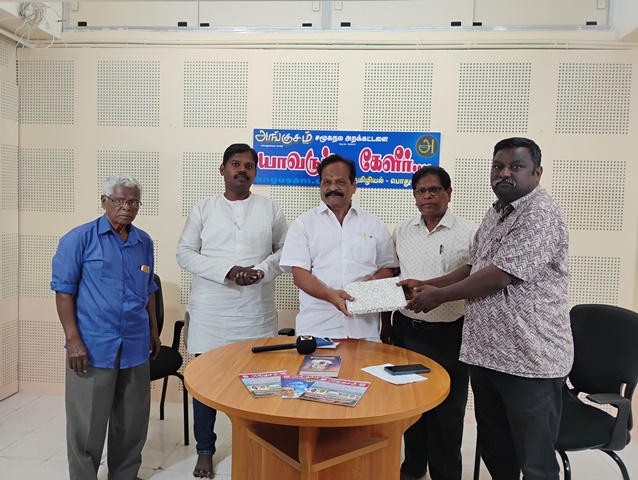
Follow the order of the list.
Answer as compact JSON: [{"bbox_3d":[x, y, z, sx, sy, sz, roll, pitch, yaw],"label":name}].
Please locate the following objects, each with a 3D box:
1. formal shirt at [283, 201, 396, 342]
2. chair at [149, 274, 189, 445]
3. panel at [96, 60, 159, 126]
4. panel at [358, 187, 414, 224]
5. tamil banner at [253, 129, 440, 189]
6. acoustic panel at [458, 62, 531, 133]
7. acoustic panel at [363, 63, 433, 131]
[{"bbox_3d":[0.110,0.156,2.700,0.610,0.740,0.340,2,3,5],"label":"formal shirt"},{"bbox_3d":[-1.089,0.685,2.979,0.580,0.940,0.580,-1,4,-37],"label":"chair"},{"bbox_3d":[-1.283,-0.983,3.479,0.435,0.435,0.025,2,3,5],"label":"panel"},{"bbox_3d":[0.494,-0.321,3.352,0.433,0.430,0.020,2,3,5],"label":"panel"},{"bbox_3d":[0.171,-0.525,3.360,1.214,0.365,0.020,2,3,5],"label":"tamil banner"},{"bbox_3d":[1.105,-0.896,3.259,0.435,0.435,0.025,2,3,5],"label":"acoustic panel"},{"bbox_3d":[0.512,-0.917,3.317,0.433,0.430,0.020,2,3,5],"label":"acoustic panel"}]

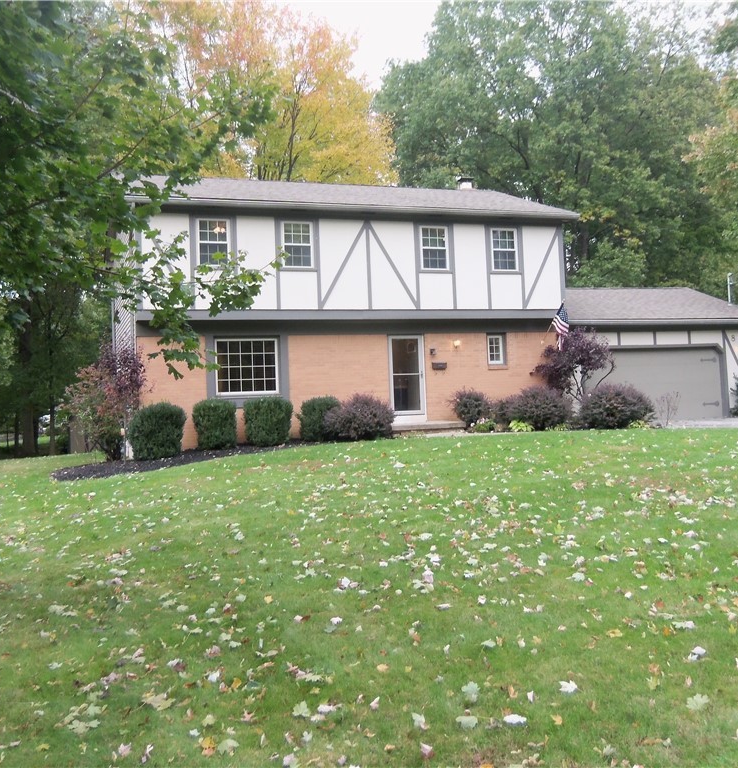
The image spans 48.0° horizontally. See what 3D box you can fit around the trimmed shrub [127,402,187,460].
[{"bbox_3d":[-4.579,1.028,17.932,1.219,1.256,1.219,-2,-1,-20],"label":"trimmed shrub"}]

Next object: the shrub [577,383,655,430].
[{"bbox_3d":[6.149,0.561,20.663,1.762,1.197,1.635,-2,-1,-20],"label":"shrub"}]

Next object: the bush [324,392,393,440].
[{"bbox_3d":[-0.239,0.741,18.874,1.546,1.094,1.434,-2,-1,0],"label":"bush"}]

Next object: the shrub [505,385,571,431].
[{"bbox_3d":[4.299,0.596,21.007,1.590,1.167,1.475,-2,-1,-20],"label":"shrub"}]

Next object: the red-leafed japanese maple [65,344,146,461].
[{"bbox_3d":[-5.640,0.396,17.729,1.582,2.483,1.468,-2,-1,-20],"label":"red-leafed japanese maple"}]

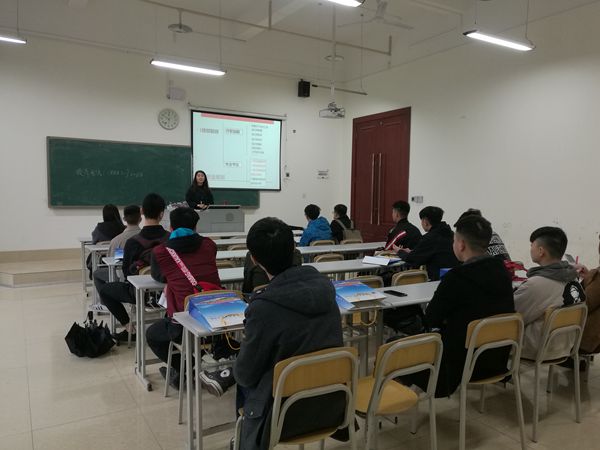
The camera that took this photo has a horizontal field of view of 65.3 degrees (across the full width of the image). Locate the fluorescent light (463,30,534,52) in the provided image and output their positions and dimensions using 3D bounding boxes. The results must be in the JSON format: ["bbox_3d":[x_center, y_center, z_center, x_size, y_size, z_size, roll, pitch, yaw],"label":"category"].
[{"bbox_3d":[2.485,-2.286,5.785,1.240,0.080,0.170,-1,5,-30],"label":"fluorescent light"}]

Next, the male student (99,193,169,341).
[{"bbox_3d":[-1.368,0.400,4.086,0.600,1.370,0.750,-1,5,-30],"label":"male student"}]

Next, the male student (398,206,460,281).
[{"bbox_3d":[1.101,0.489,4.412,0.550,1.320,0.750,-2,5,-39],"label":"male student"}]

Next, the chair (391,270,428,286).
[{"bbox_3d":[0.800,0.771,4.111,0.460,0.790,0.480,-2,5,-31],"label":"chair"}]

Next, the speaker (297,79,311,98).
[{"bbox_3d":[0.103,-3.405,11.744,0.250,0.400,0.260,-1,5,-26],"label":"speaker"}]

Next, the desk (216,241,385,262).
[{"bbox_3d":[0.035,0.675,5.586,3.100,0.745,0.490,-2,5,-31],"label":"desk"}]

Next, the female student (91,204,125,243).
[{"bbox_3d":[-2.527,0.344,6.205,0.460,1.220,0.650,-2,5,-31],"label":"female student"}]

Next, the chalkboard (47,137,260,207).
[{"bbox_3d":[-2.444,-0.879,8.505,3.790,1.155,0.060,-1,5,-30],"label":"chalkboard"}]

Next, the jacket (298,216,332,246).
[{"bbox_3d":[0.227,0.157,6.109,0.480,0.580,0.380,-2,5,-38],"label":"jacket"}]

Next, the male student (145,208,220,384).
[{"bbox_3d":[-0.843,0.542,3.261,0.530,1.320,0.800,-2,5,-31],"label":"male student"}]

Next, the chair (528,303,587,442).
[{"bbox_3d":[1.438,0.831,2.896,0.440,0.780,0.490,-1,5,-30],"label":"chair"}]

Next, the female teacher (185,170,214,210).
[{"bbox_3d":[-2.012,-0.300,9.571,0.500,1.613,0.360,-1,5,-21],"label":"female teacher"}]

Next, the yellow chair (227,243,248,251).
[{"bbox_3d":[-0.757,0.600,5.572,0.440,0.780,0.490,-1,5,-30],"label":"yellow chair"}]

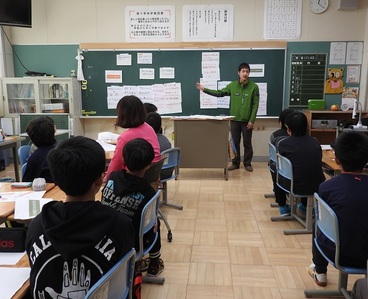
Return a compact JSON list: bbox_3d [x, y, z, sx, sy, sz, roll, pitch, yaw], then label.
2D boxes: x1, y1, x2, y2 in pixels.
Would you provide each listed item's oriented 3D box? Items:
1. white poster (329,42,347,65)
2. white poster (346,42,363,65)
[{"bbox_3d":[2.596,-1.624,5.848,0.249,0.360,0.010,1,10,5],"label":"white poster"},{"bbox_3d":[2.880,-1.619,5.837,0.257,0.360,0.010,0,9,5],"label":"white poster"}]

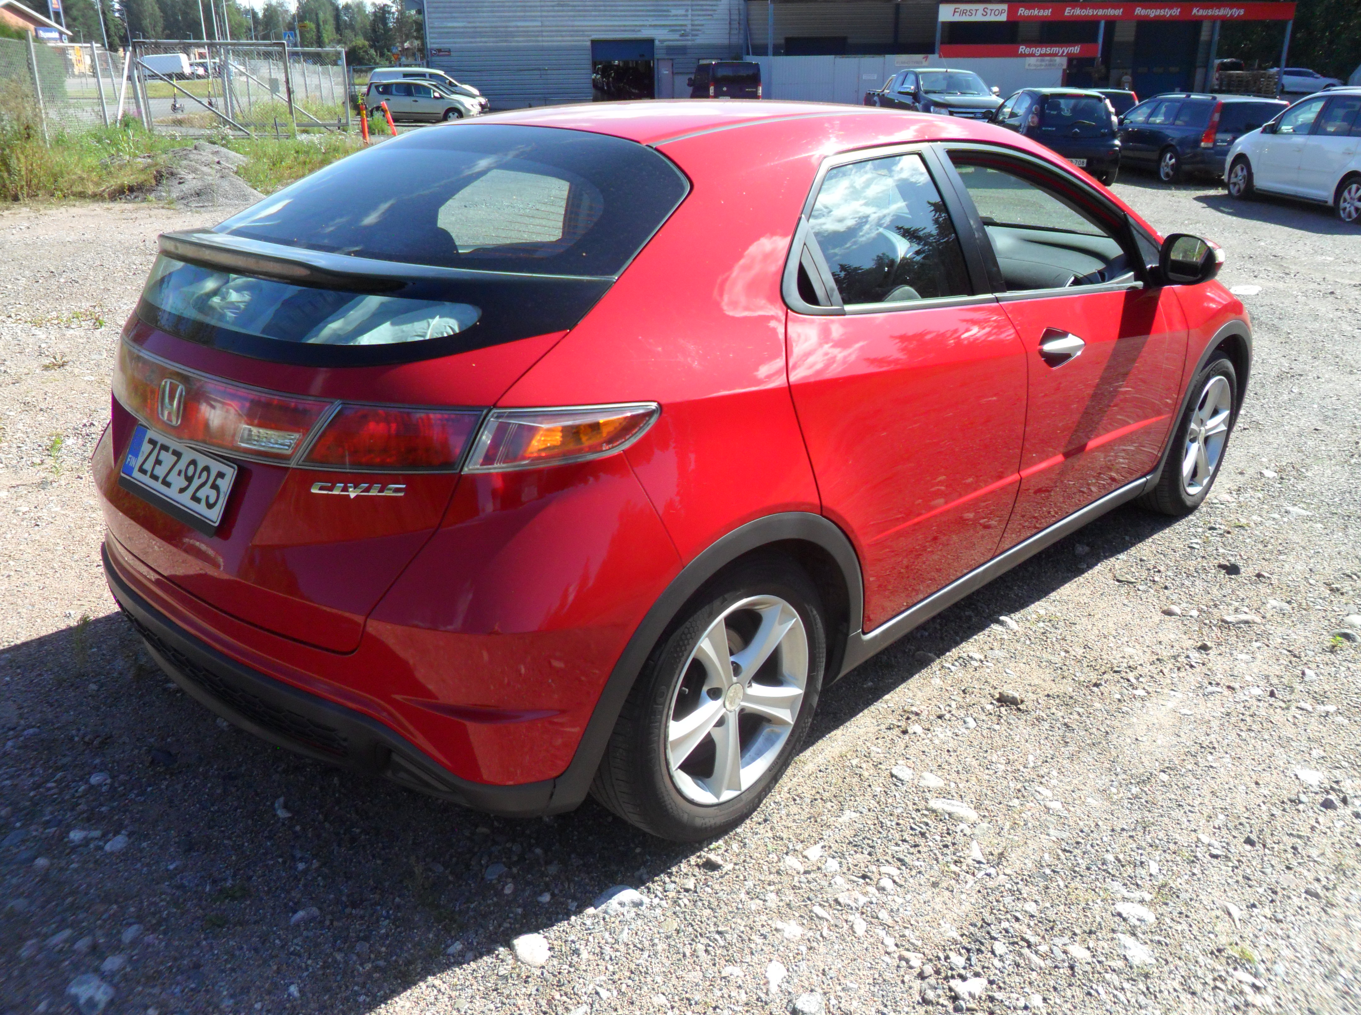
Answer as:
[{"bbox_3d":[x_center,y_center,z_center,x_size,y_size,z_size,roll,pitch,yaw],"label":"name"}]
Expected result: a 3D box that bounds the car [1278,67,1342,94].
[{"bbox_3d":[36.851,-25.272,63.000,4.550,1.470,1.820,6,21,19],"label":"car"}]

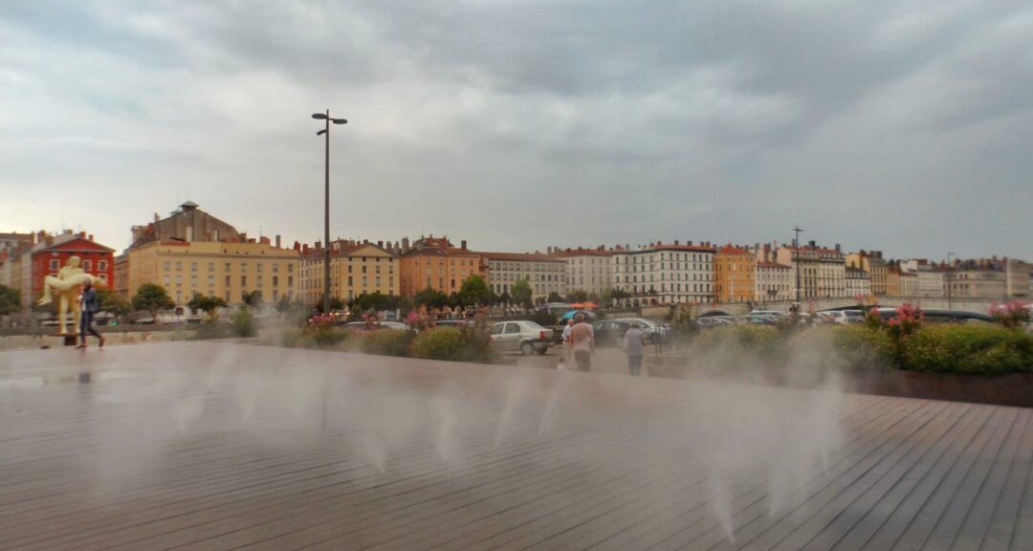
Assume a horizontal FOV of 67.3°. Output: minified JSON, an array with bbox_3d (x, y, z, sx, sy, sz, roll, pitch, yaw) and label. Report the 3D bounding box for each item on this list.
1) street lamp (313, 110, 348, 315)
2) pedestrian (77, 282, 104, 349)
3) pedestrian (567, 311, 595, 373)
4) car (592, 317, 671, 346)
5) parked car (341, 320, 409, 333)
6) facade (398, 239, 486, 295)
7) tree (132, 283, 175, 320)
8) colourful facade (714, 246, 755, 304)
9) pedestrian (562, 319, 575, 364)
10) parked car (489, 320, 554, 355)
[{"bbox_3d":[-8.500,-1.791,35.000,0.650,11.000,1.600,-2,-2,36],"label":"street lamp"},{"bbox_3d":[-11.436,1.059,20.776,0.680,1.770,0.520,1,-2,-21],"label":"pedestrian"},{"bbox_3d":[1.638,1.812,19.376,0.580,1.750,0.380,0,-2,3],"label":"pedestrian"},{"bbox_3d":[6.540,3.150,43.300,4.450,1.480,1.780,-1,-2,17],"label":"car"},{"bbox_3d":[-6.368,2.887,35.980,4.200,1.470,1.750,-1,-2,33],"label":"parked car"},{"bbox_3d":[-24.300,0.500,248.000,22.000,22.000,15.000,1,-2,-30],"label":"facade"},{"bbox_3d":[-85.612,5.978,183.000,8.400,8.900,8.400,1,-2,-30],"label":"tree"},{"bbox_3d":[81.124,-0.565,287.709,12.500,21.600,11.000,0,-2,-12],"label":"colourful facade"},{"bbox_3d":[1.795,2.276,25.977,0.380,1.700,0.520,1,-2,-44],"label":"pedestrian"},{"bbox_3d":[-0.300,2.950,37.200,4.250,1.530,1.740,-2,-2,32],"label":"parked car"}]

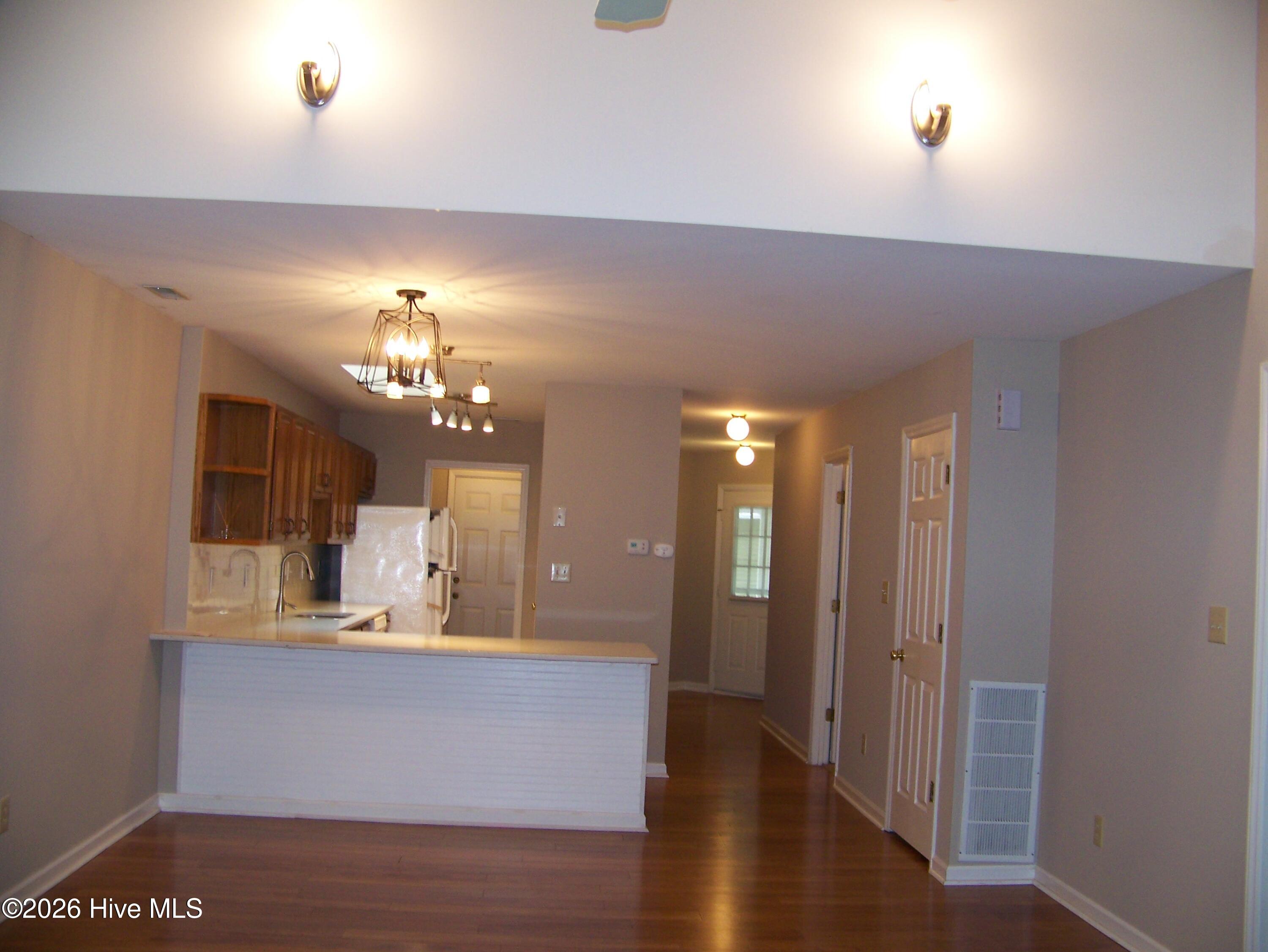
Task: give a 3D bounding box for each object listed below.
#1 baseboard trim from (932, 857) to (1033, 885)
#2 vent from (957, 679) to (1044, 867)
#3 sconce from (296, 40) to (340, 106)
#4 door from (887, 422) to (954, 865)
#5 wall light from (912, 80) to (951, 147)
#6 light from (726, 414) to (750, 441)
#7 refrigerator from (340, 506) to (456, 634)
[{"bbox_3d":[1.548,1.760,5.724,0.440,0.088,0.230,3,-3,-4],"label":"baseboard trim"},{"bbox_3d":[1.625,1.308,5.641,0.352,0.805,0.025,3,-3,-4],"label":"vent"},{"bbox_3d":[-0.950,-1.213,3.830,0.125,0.205,0.120,3,-3,-4],"label":"sconce"},{"bbox_3d":[1.393,0.791,6.212,0.050,2.040,0.680,3,-3,-4],"label":"door"},{"bbox_3d":[0.931,-1.131,3.954,0.125,0.205,0.120,3,-3,-4],"label":"wall light"},{"bbox_3d":[0.754,-0.345,9.300,0.165,0.190,0.165,3,-3,-4],"label":"light"},{"bbox_3d":[-1.883,1.083,10.215,0.770,1.670,0.750,3,-3,-4],"label":"refrigerator"}]

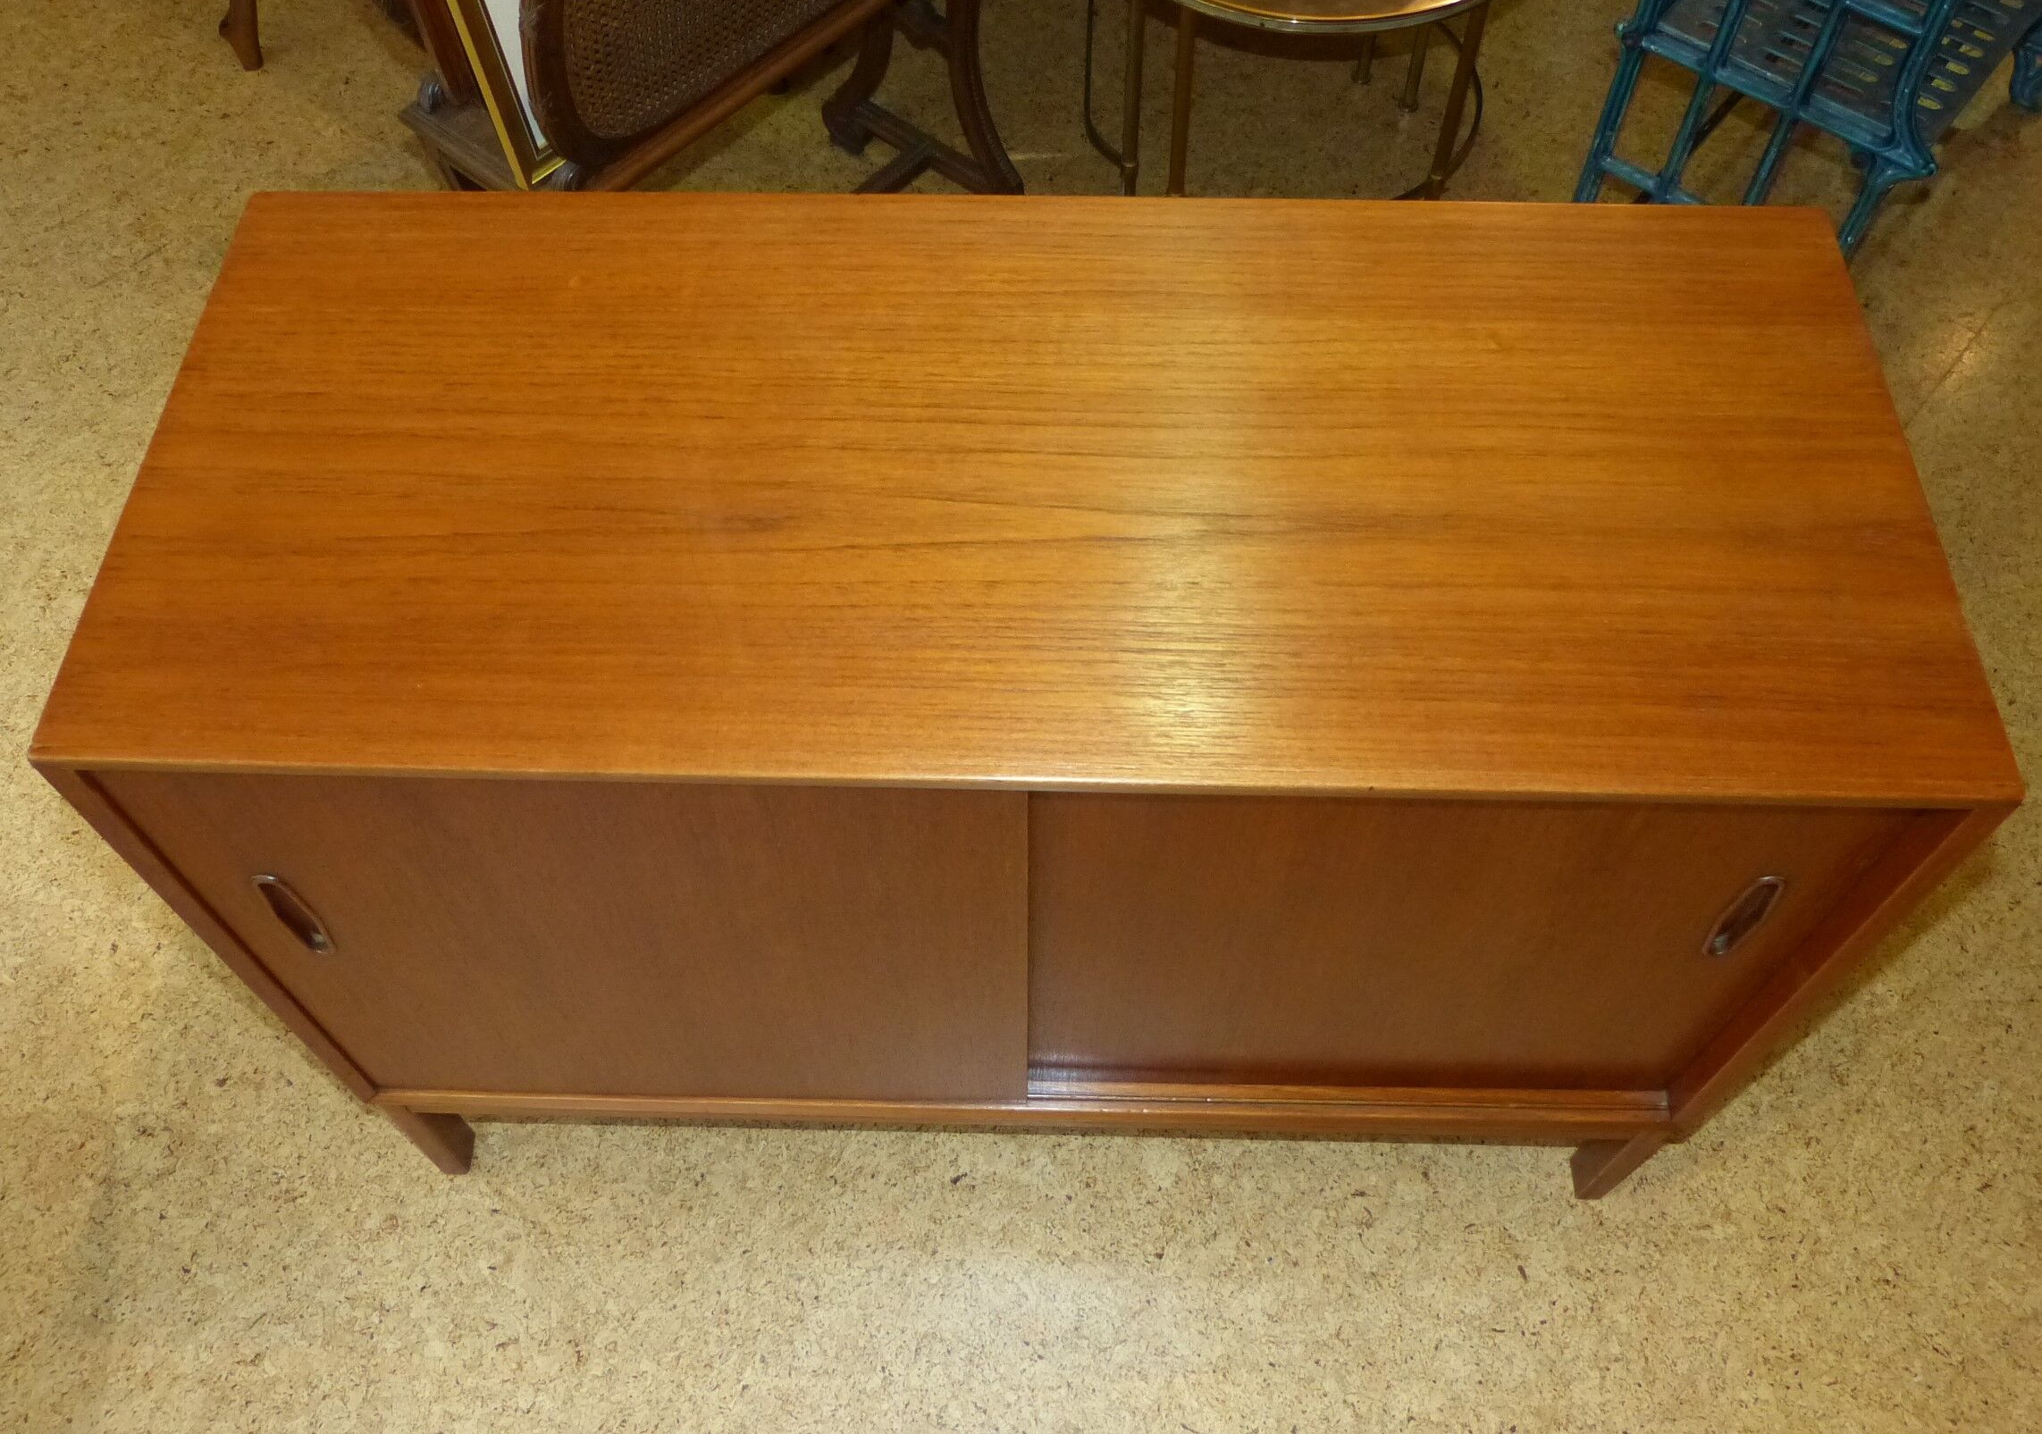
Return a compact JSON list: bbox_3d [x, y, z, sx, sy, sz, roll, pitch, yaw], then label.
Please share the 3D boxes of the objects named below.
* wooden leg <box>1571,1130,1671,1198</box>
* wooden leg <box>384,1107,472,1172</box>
[{"bbox_3d":[0.554,0.405,1.377,0.023,0.175,0.039,1,55,1],"label":"wooden leg"},{"bbox_3d":[-0.556,0.385,1.394,0.023,0.175,0.039,1,55,1],"label":"wooden leg"}]

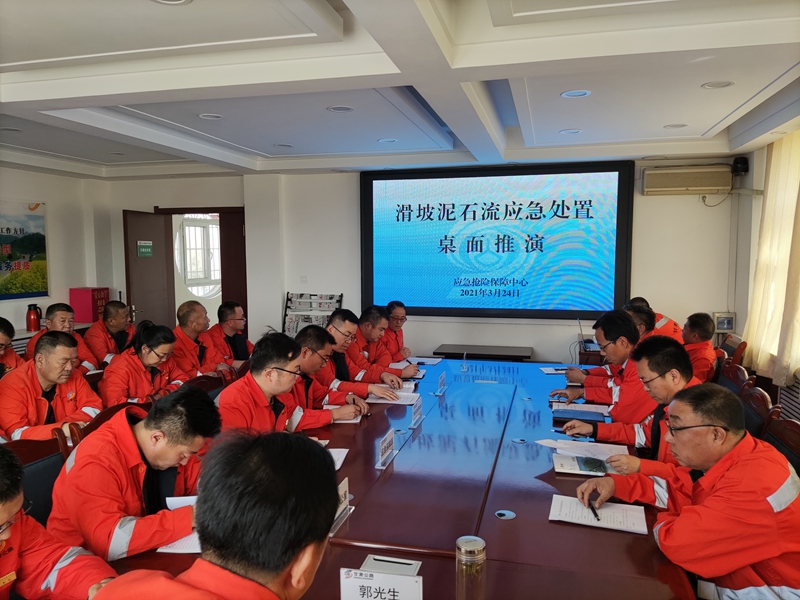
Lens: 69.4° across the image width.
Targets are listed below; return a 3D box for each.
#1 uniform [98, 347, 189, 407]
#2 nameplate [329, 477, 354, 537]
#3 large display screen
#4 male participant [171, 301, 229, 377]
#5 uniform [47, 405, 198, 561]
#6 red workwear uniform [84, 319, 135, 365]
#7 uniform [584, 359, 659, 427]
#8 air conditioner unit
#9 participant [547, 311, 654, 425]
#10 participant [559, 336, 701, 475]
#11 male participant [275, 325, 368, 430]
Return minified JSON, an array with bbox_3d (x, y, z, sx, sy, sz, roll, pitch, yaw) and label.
[{"bbox_3d":[-1.447,0.571,3.332,0.470,0.580,0.500,3,6,32],"label":"uniform"},{"bbox_3d":[-0.205,0.663,1.869,0.055,0.112,0.205,1,5,15],"label":"nameplate"},{"bbox_3d":[0.985,-0.623,6.340,2.915,1.630,0.120,1,5,15],"label":"large display screen"},{"bbox_3d":[-1.352,0.636,4.103,0.700,1.270,0.560,0,5,3],"label":"male participant"},{"bbox_3d":[-0.904,0.670,1.915,0.540,0.630,0.550,2,6,19],"label":"uniform"},{"bbox_3d":[-1.960,0.497,4.138,0.450,0.600,0.520,0,5,3],"label":"red workwear uniform"},{"bbox_3d":[1.254,0.612,3.157,0.520,0.600,0.580,1,6,14],"label":"uniform"},{"bbox_3d":[2.885,-1.188,5.821,0.800,0.265,0.190,1,6,14],"label":"air conditioner unit"},{"bbox_3d":[1.223,0.708,3.165,0.760,1.290,0.560,1,5,15],"label":"participant"},{"bbox_3d":[1.045,0.779,2.419,0.740,1.280,0.570,1,5,15],"label":"participant"},{"bbox_3d":[-0.462,0.740,3.096,0.720,1.240,0.560,1,5,15],"label":"male participant"}]

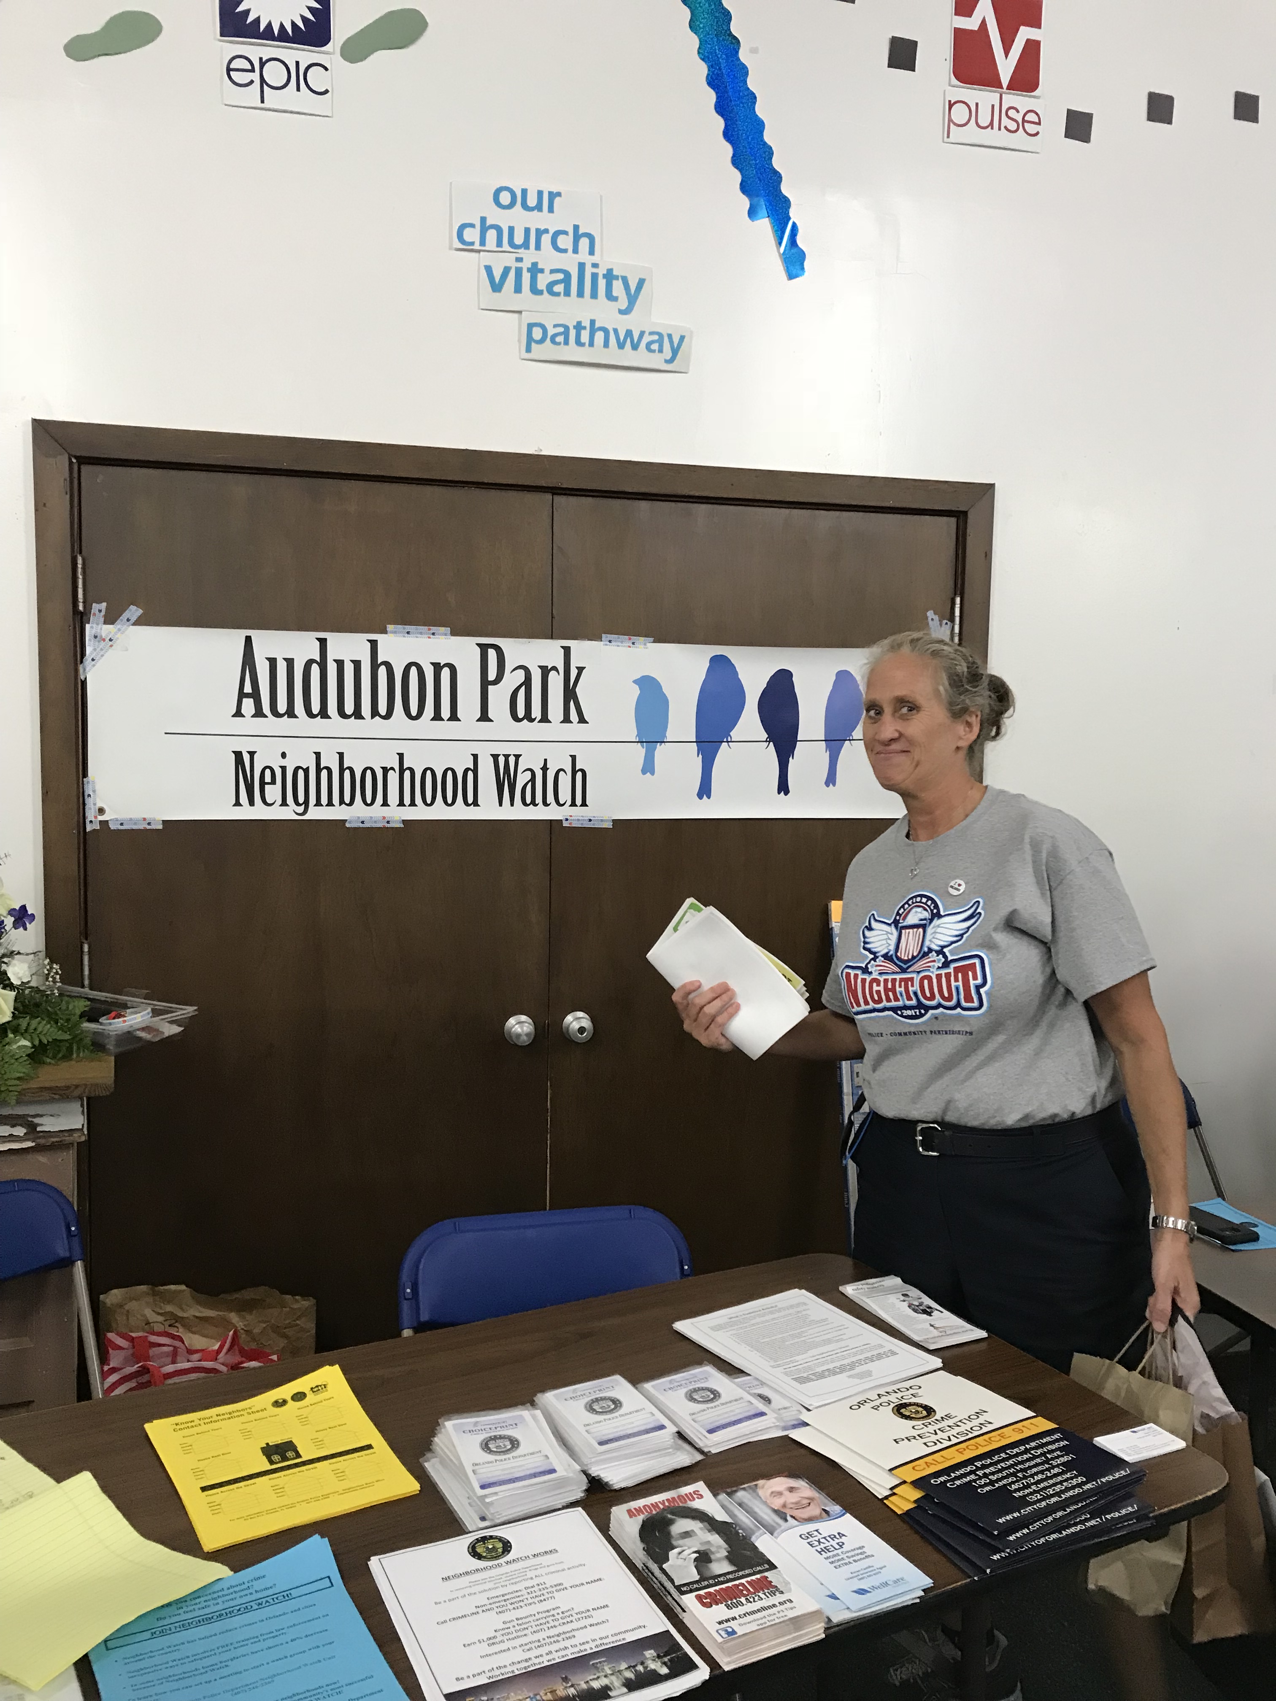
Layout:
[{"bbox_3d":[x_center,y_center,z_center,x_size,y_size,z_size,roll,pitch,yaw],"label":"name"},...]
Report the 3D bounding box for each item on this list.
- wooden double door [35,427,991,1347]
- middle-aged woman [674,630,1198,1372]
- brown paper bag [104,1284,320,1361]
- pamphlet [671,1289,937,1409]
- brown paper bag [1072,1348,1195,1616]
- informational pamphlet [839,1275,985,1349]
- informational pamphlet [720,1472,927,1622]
[{"bbox_3d":[-0.181,0.241,2.917,1.992,2.110,0.100,0,5,-15],"label":"wooden double door"},{"bbox_3d":[0.428,0.531,1.968,0.570,1.690,0.520,-3,6,-38],"label":"middle-aged woman"},{"bbox_3d":[-0.828,1.087,2.656,0.370,0.450,0.210,0,5,-15],"label":"brown paper bag"},{"bbox_3d":[0.219,0.646,1.797,0.222,0.012,0.285,-2,6,-33],"label":"pamphlet"},{"bbox_3d":[0.646,0.824,1.790,0.090,0.290,0.165,-4,6,-44],"label":"brown paper bag"},{"bbox_3d":[0.378,0.638,1.908,0.097,0.015,0.222,-1,5,-24],"label":"informational pamphlet"},{"bbox_3d":[0.178,0.680,1.367,0.112,0.012,0.225,-2,5,-28],"label":"informational pamphlet"}]

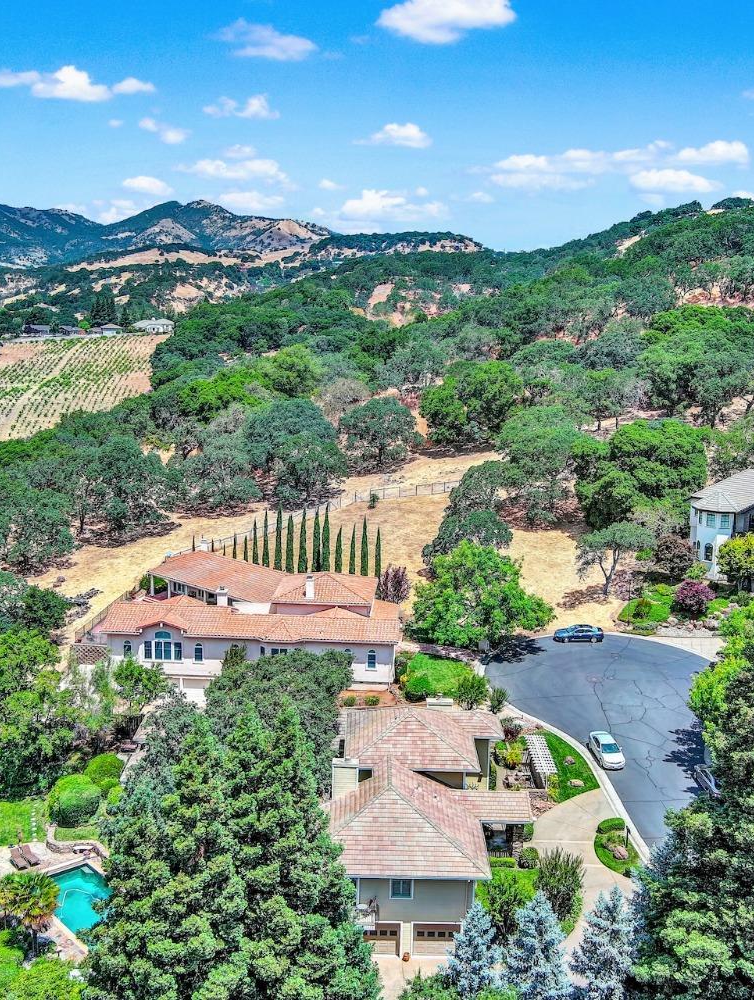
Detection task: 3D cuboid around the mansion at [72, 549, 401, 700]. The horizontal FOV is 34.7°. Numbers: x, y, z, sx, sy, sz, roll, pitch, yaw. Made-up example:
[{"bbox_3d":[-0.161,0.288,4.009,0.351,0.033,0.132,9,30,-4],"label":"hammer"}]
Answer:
[{"bbox_3d":[-11.828,11.338,117.874,27.500,7.700,28.500,2,11,3],"label":"mansion"}]

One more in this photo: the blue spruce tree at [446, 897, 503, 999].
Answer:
[{"bbox_3d":[5.594,25.471,69.210,3.300,6.010,3.300,1,11,0],"label":"blue spruce tree"}]

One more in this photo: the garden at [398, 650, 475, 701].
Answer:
[{"bbox_3d":[5.303,14.992,106.598,6.600,1.500,12.000,1,11,0],"label":"garden"}]

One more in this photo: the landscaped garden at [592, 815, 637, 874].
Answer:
[{"bbox_3d":[14.824,21.548,75.950,2.500,0.700,7.500,1,11,0],"label":"landscaped garden"}]

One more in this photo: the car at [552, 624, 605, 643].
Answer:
[{"bbox_3d":[19.593,13.089,117.481,4.750,1.440,1.830,1,11,-3],"label":"car"}]

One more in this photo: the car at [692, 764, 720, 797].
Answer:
[{"bbox_3d":[23.816,19.514,84.790,1.820,1.470,4.650,1,11,-2],"label":"car"}]

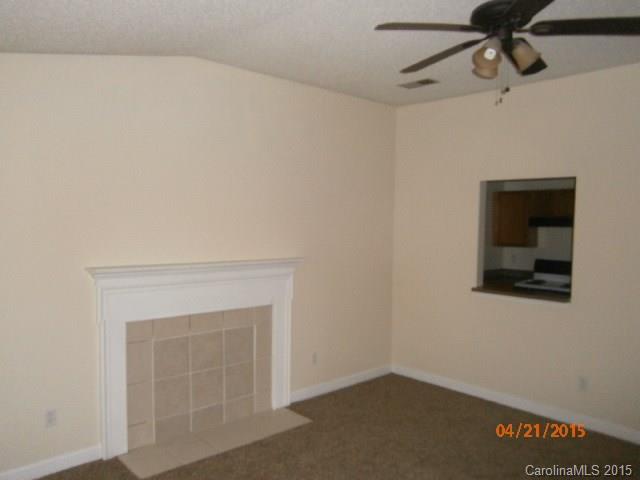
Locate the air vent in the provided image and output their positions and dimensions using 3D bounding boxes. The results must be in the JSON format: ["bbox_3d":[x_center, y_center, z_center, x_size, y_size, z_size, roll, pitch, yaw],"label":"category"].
[{"bbox_3d":[0.916,-1.451,4.471,0.155,0.016,0.350,-1,2,-43],"label":"air vent"}]

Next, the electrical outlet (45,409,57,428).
[{"bbox_3d":[-1.717,1.137,3.063,0.073,0.117,0.012,-1,2,-43],"label":"electrical outlet"}]

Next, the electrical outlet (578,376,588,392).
[{"bbox_3d":[2.140,1.174,3.905,0.012,0.117,0.073,-1,2,-43],"label":"electrical outlet"}]

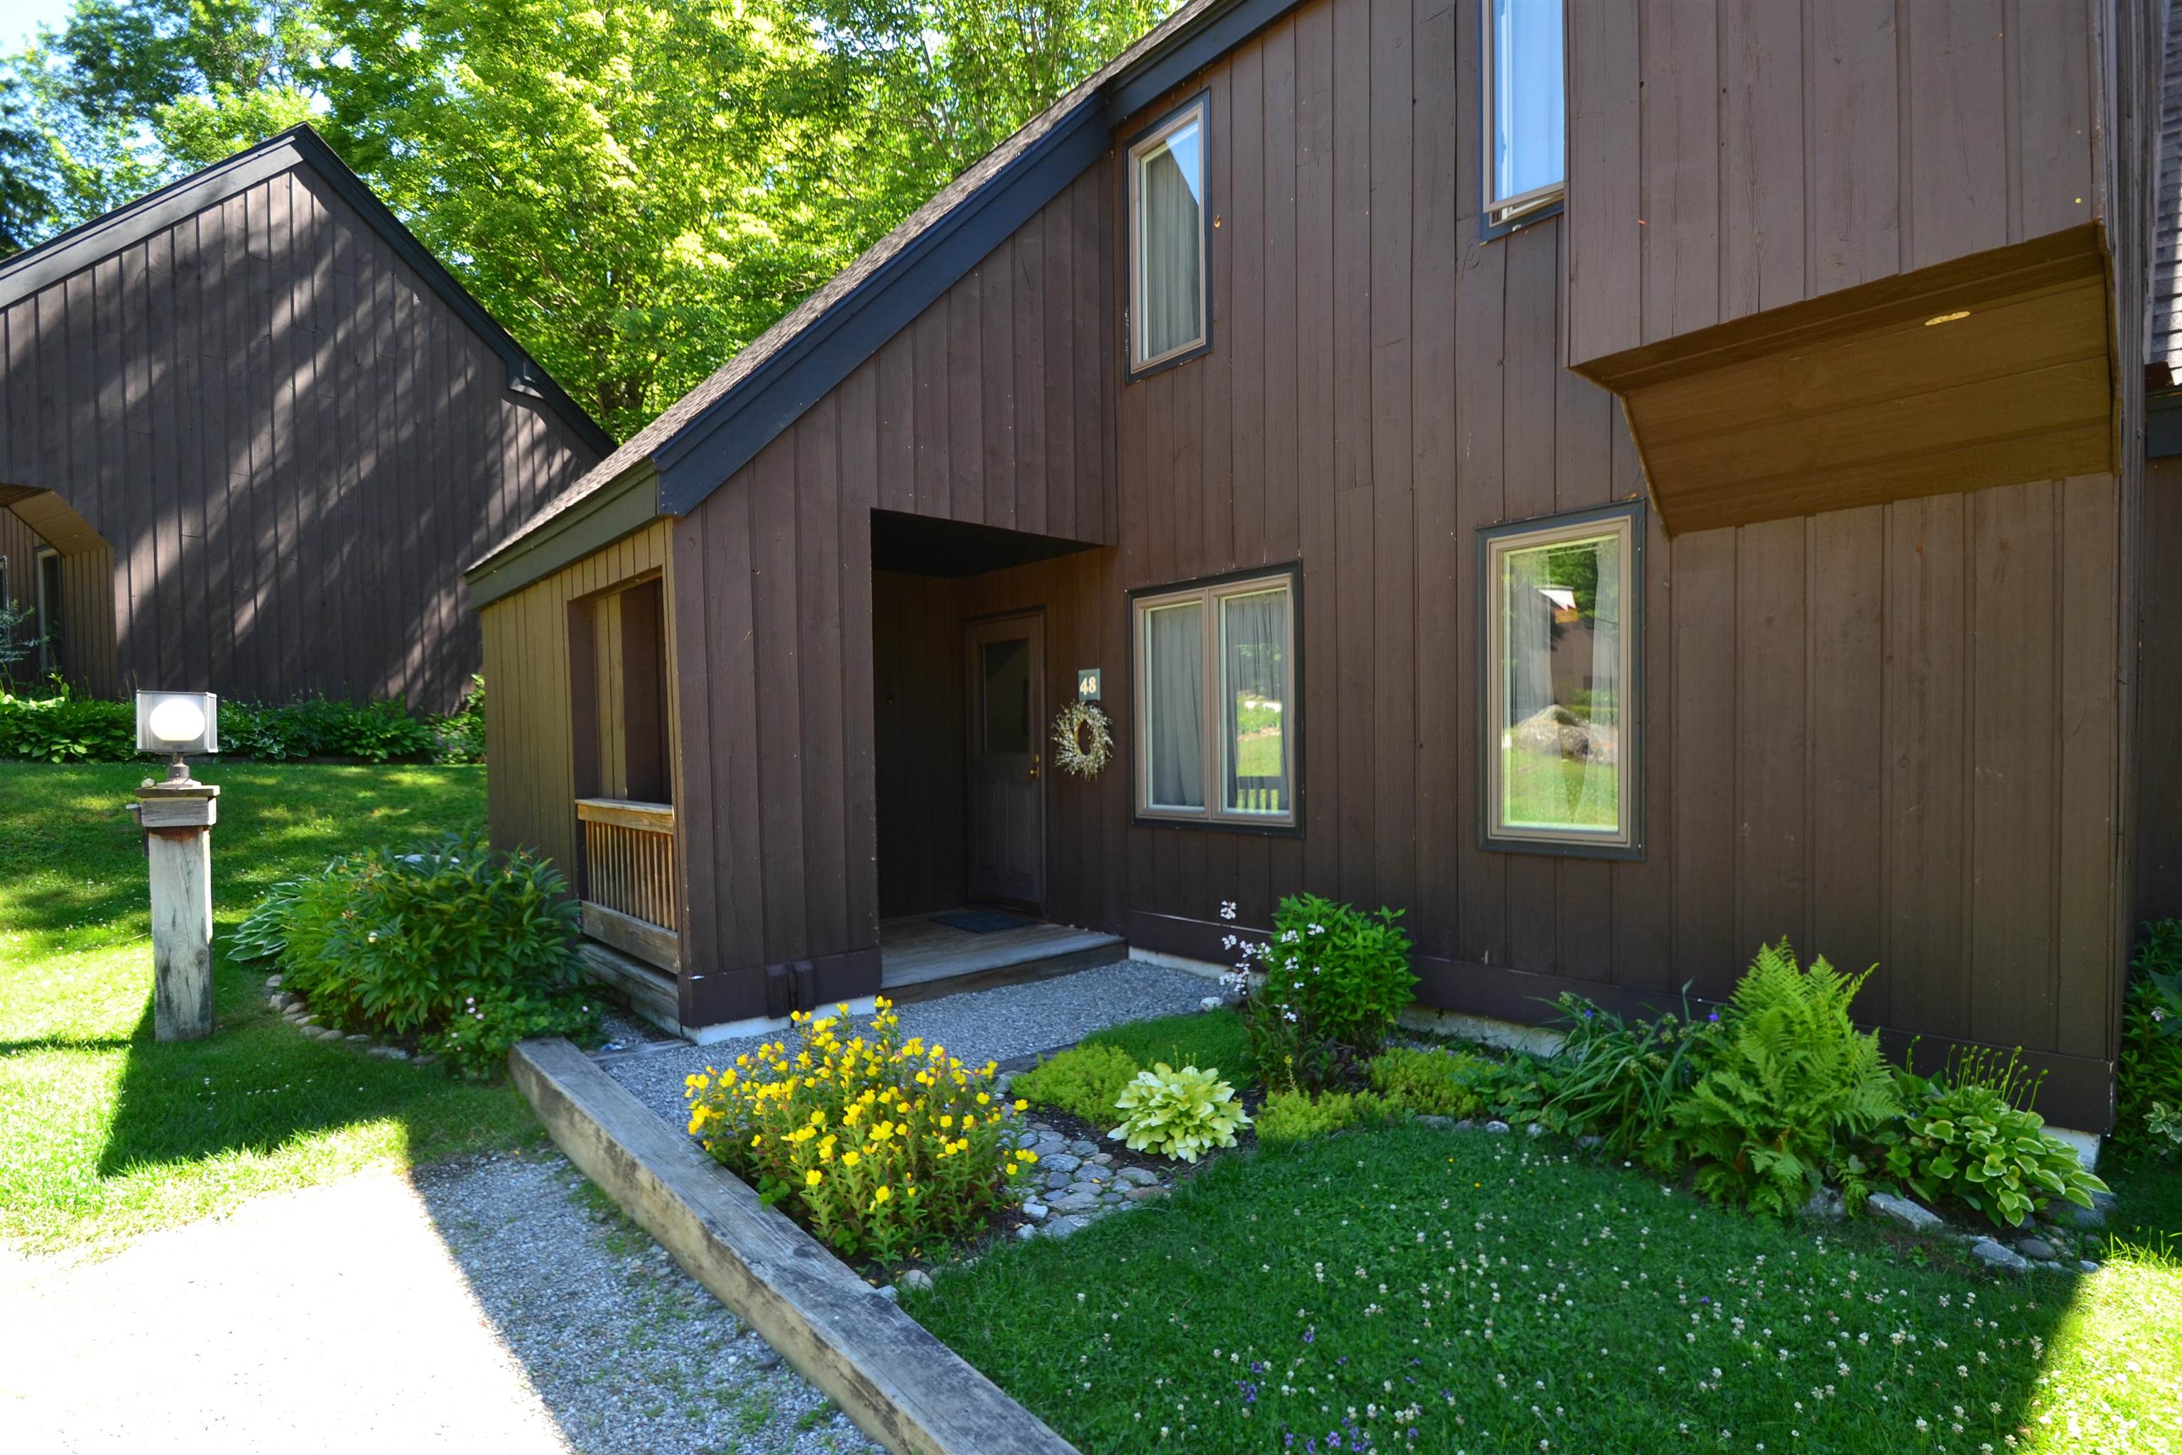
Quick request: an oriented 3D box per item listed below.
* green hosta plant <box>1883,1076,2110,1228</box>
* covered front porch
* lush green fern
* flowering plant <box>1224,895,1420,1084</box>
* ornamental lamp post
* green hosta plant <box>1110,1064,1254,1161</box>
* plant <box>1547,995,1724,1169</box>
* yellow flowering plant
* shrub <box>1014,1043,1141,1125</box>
[{"bbox_3d":[2.600,1.220,2.800,0.460,0.380,0.520,0,0,-43],"label":"green hosta plant"},{"bbox_3d":[-1.400,0.155,5.820,2.680,2.520,1.680,0,0,-44],"label":"covered front porch"},{"bbox_3d":[2.165,1.060,3.040,0.620,0.740,0.630,0,0,-43],"label":"lush green fern"},{"bbox_3d":[0.970,1.060,4.070,0.650,0.740,0.750,0,0,-43],"label":"flowering plant"},{"bbox_3d":[-4.150,0.630,4.400,0.280,1.580,0.280,0,0,-44],"label":"ornamental lamp post"},{"bbox_3d":[0.310,1.285,3.340,0.470,0.270,0.470,-1,0,0],"label":"green hosta plant"},{"bbox_3d":[1.880,1.180,3.390,0.570,0.470,0.570,0,0,-43],"label":"plant"},{"bbox_3d":[-0.700,1.180,2.930,0.780,0.520,1.100,0,0,-43],"label":"yellow flowering plant"},{"bbox_3d":[-0.050,1.340,3.700,0.480,0.180,0.480,0,0,-43],"label":"shrub"}]

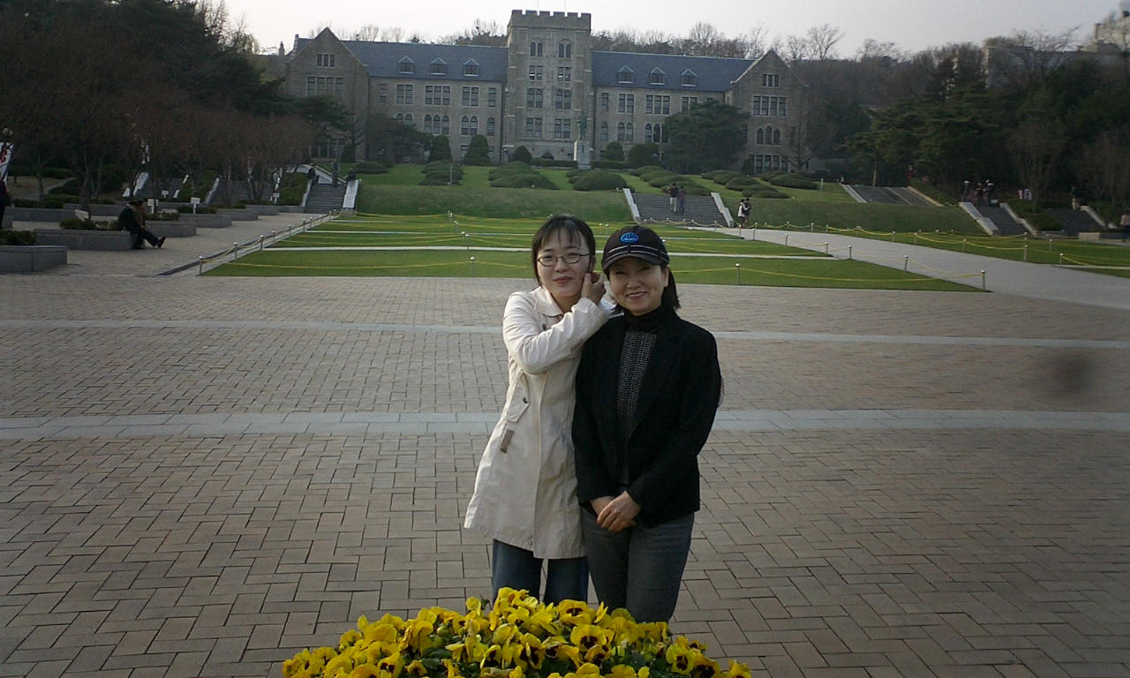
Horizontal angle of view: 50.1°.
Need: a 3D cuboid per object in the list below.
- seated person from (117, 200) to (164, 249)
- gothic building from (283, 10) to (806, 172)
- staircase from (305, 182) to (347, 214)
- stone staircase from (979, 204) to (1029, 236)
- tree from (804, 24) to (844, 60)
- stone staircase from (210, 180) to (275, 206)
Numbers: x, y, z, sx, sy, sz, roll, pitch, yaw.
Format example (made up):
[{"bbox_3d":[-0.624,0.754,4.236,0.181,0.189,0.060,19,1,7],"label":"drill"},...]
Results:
[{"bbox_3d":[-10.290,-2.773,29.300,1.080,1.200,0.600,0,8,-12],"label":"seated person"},{"bbox_3d":[-3.447,-34.167,168.835,68.000,20.300,22.000,1,7,-7],"label":"gothic building"},{"bbox_3d":[-14.260,-8.497,72.632,2.400,1.800,4.000,1,7,-5],"label":"staircase"},{"bbox_3d":[27.069,-7.444,75.555,2.500,1.750,4.400,1,8,-6],"label":"stone staircase"},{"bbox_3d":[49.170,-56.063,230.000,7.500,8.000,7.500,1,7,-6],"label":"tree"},{"bbox_3d":[-19.356,-8.567,72.132,3.600,1.800,4.000,1,7,-5],"label":"stone staircase"}]

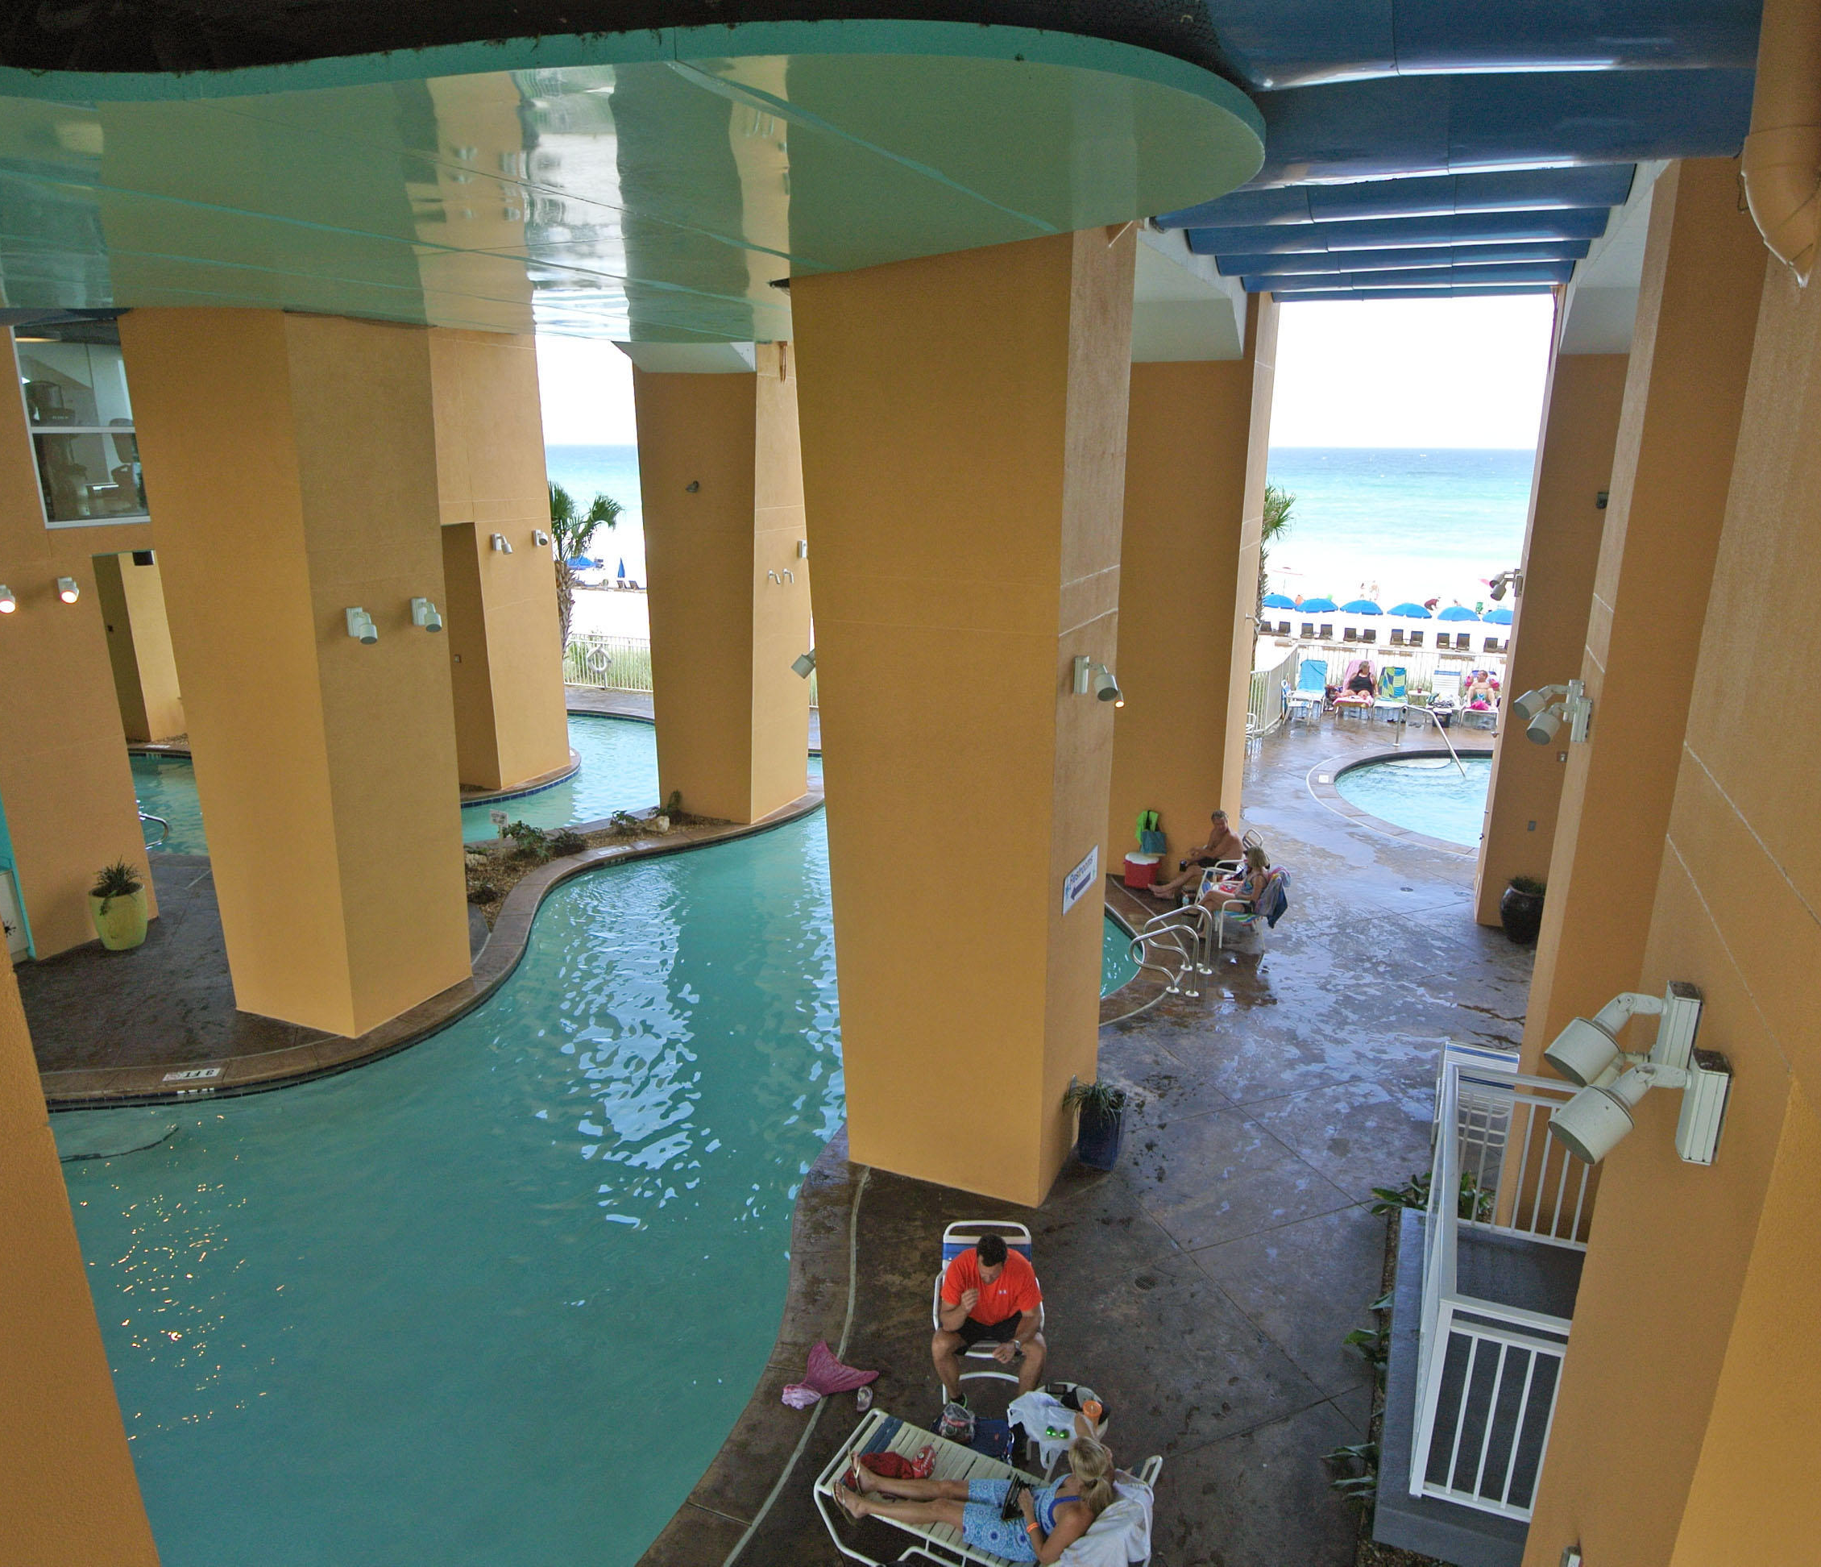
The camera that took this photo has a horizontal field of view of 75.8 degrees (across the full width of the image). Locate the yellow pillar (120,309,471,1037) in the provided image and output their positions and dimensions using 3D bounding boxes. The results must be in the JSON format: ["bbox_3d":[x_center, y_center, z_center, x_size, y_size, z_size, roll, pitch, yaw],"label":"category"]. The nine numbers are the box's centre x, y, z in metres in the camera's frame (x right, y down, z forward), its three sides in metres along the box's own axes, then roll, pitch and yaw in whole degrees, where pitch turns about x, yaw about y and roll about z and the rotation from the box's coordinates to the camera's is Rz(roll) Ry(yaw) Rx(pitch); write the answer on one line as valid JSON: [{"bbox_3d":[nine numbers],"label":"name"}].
[{"bbox_3d":[-5.537,-0.941,11.067,1.861,6.435,1.525,7,17,22],"label":"yellow pillar"}]

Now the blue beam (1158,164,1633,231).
[{"bbox_3d":[3.902,-4.909,9.585,3.465,0.574,0.792,7,18,23],"label":"blue beam"}]

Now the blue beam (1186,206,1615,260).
[{"bbox_3d":[4.519,-5.296,10.936,3.465,0.574,0.792,7,18,23],"label":"blue beam"}]

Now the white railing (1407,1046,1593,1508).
[{"bbox_3d":[3.587,2.869,6.721,1.089,1.138,2.524,7,17,23],"label":"white railing"}]

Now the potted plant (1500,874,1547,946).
[{"bbox_3d":[7.024,1.406,13.275,0.574,0.812,0.574,7,17,22],"label":"potted plant"}]

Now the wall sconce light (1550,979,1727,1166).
[{"bbox_3d":[1.866,0.756,3.068,0.346,0.356,0.495,7,17,22],"label":"wall sconce light"}]

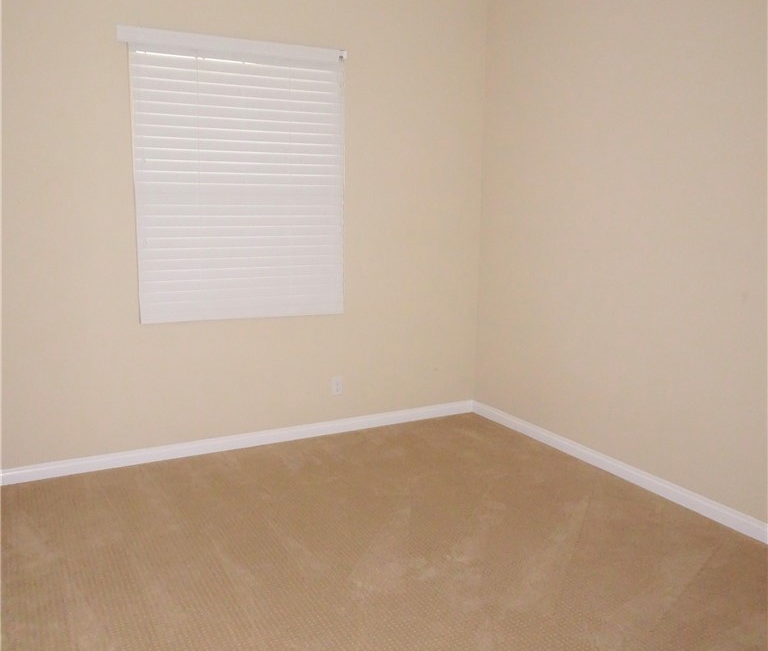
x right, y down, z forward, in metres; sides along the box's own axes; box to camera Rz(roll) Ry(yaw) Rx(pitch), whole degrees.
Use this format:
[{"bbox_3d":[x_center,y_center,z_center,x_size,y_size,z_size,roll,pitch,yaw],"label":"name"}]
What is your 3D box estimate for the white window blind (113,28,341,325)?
[{"bbox_3d":[-0.759,-0.755,3.808,1.202,1.465,0.085,-5,11,-28],"label":"white window blind"}]

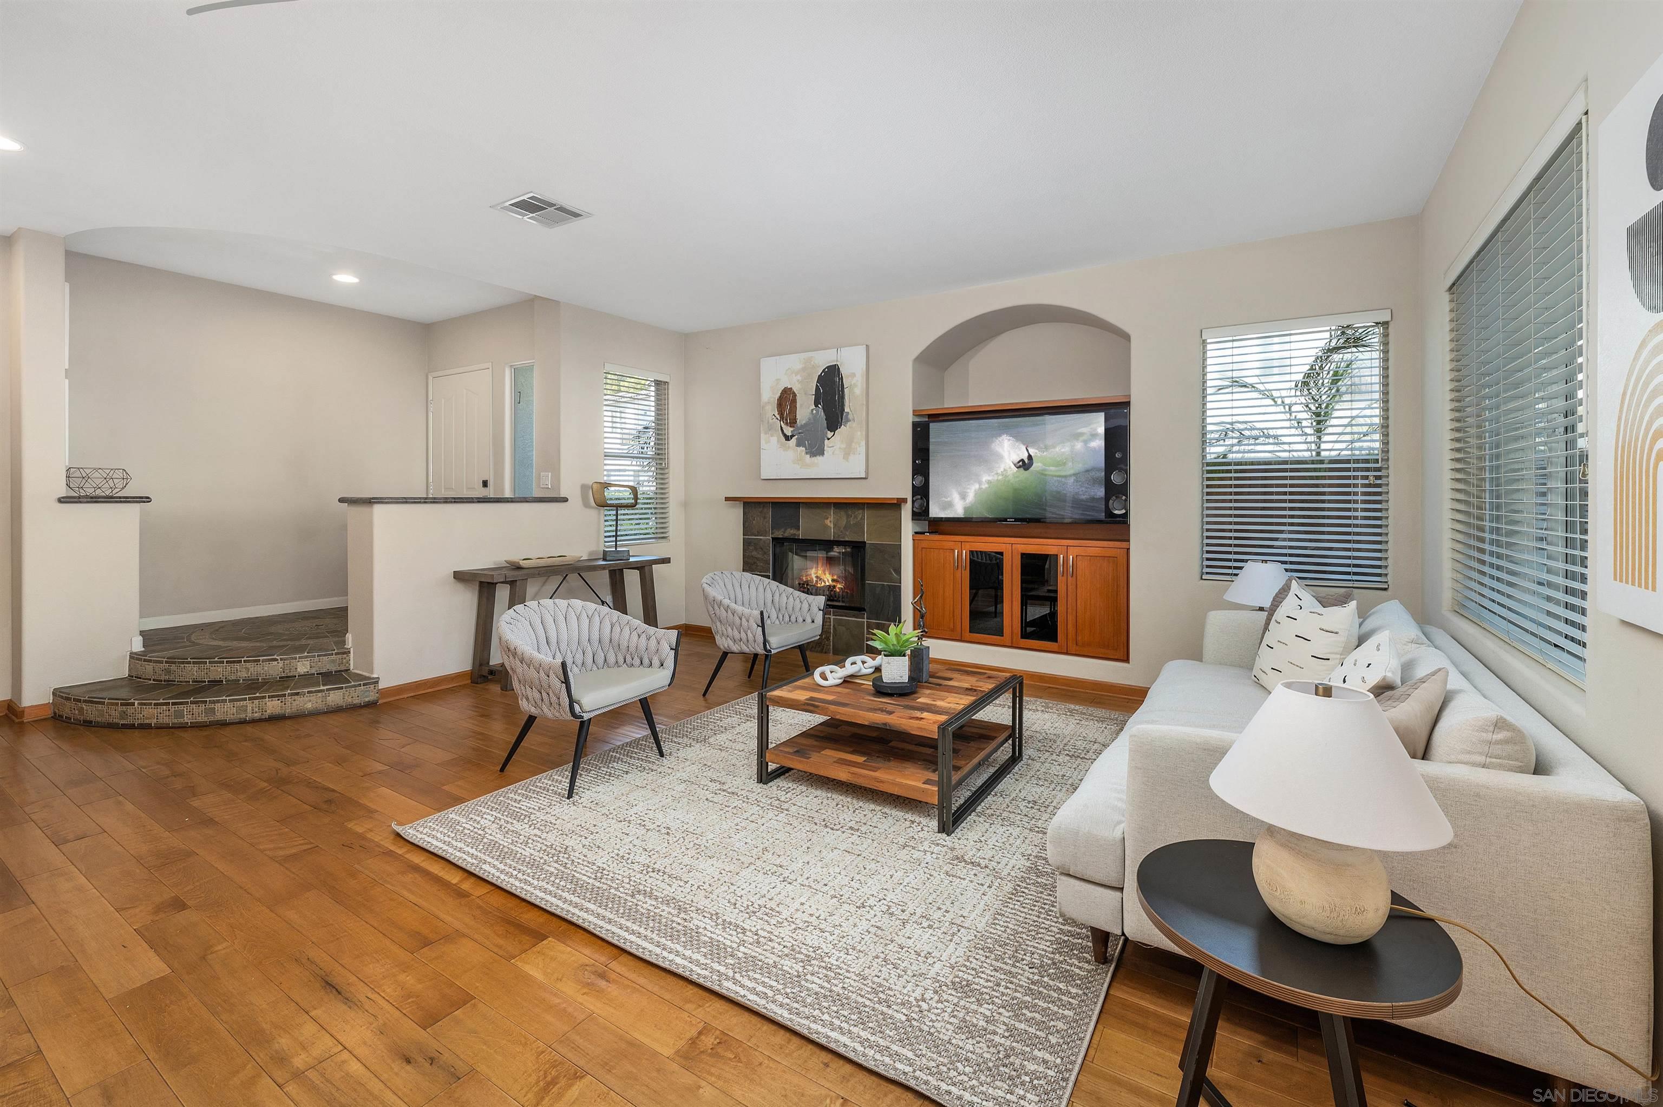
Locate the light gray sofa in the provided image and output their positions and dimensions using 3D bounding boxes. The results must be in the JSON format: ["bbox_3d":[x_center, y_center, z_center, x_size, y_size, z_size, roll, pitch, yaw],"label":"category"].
[{"bbox_3d":[1.666,0.657,2.519,1.070,0.800,2.280,2,4,33],"label":"light gray sofa"}]

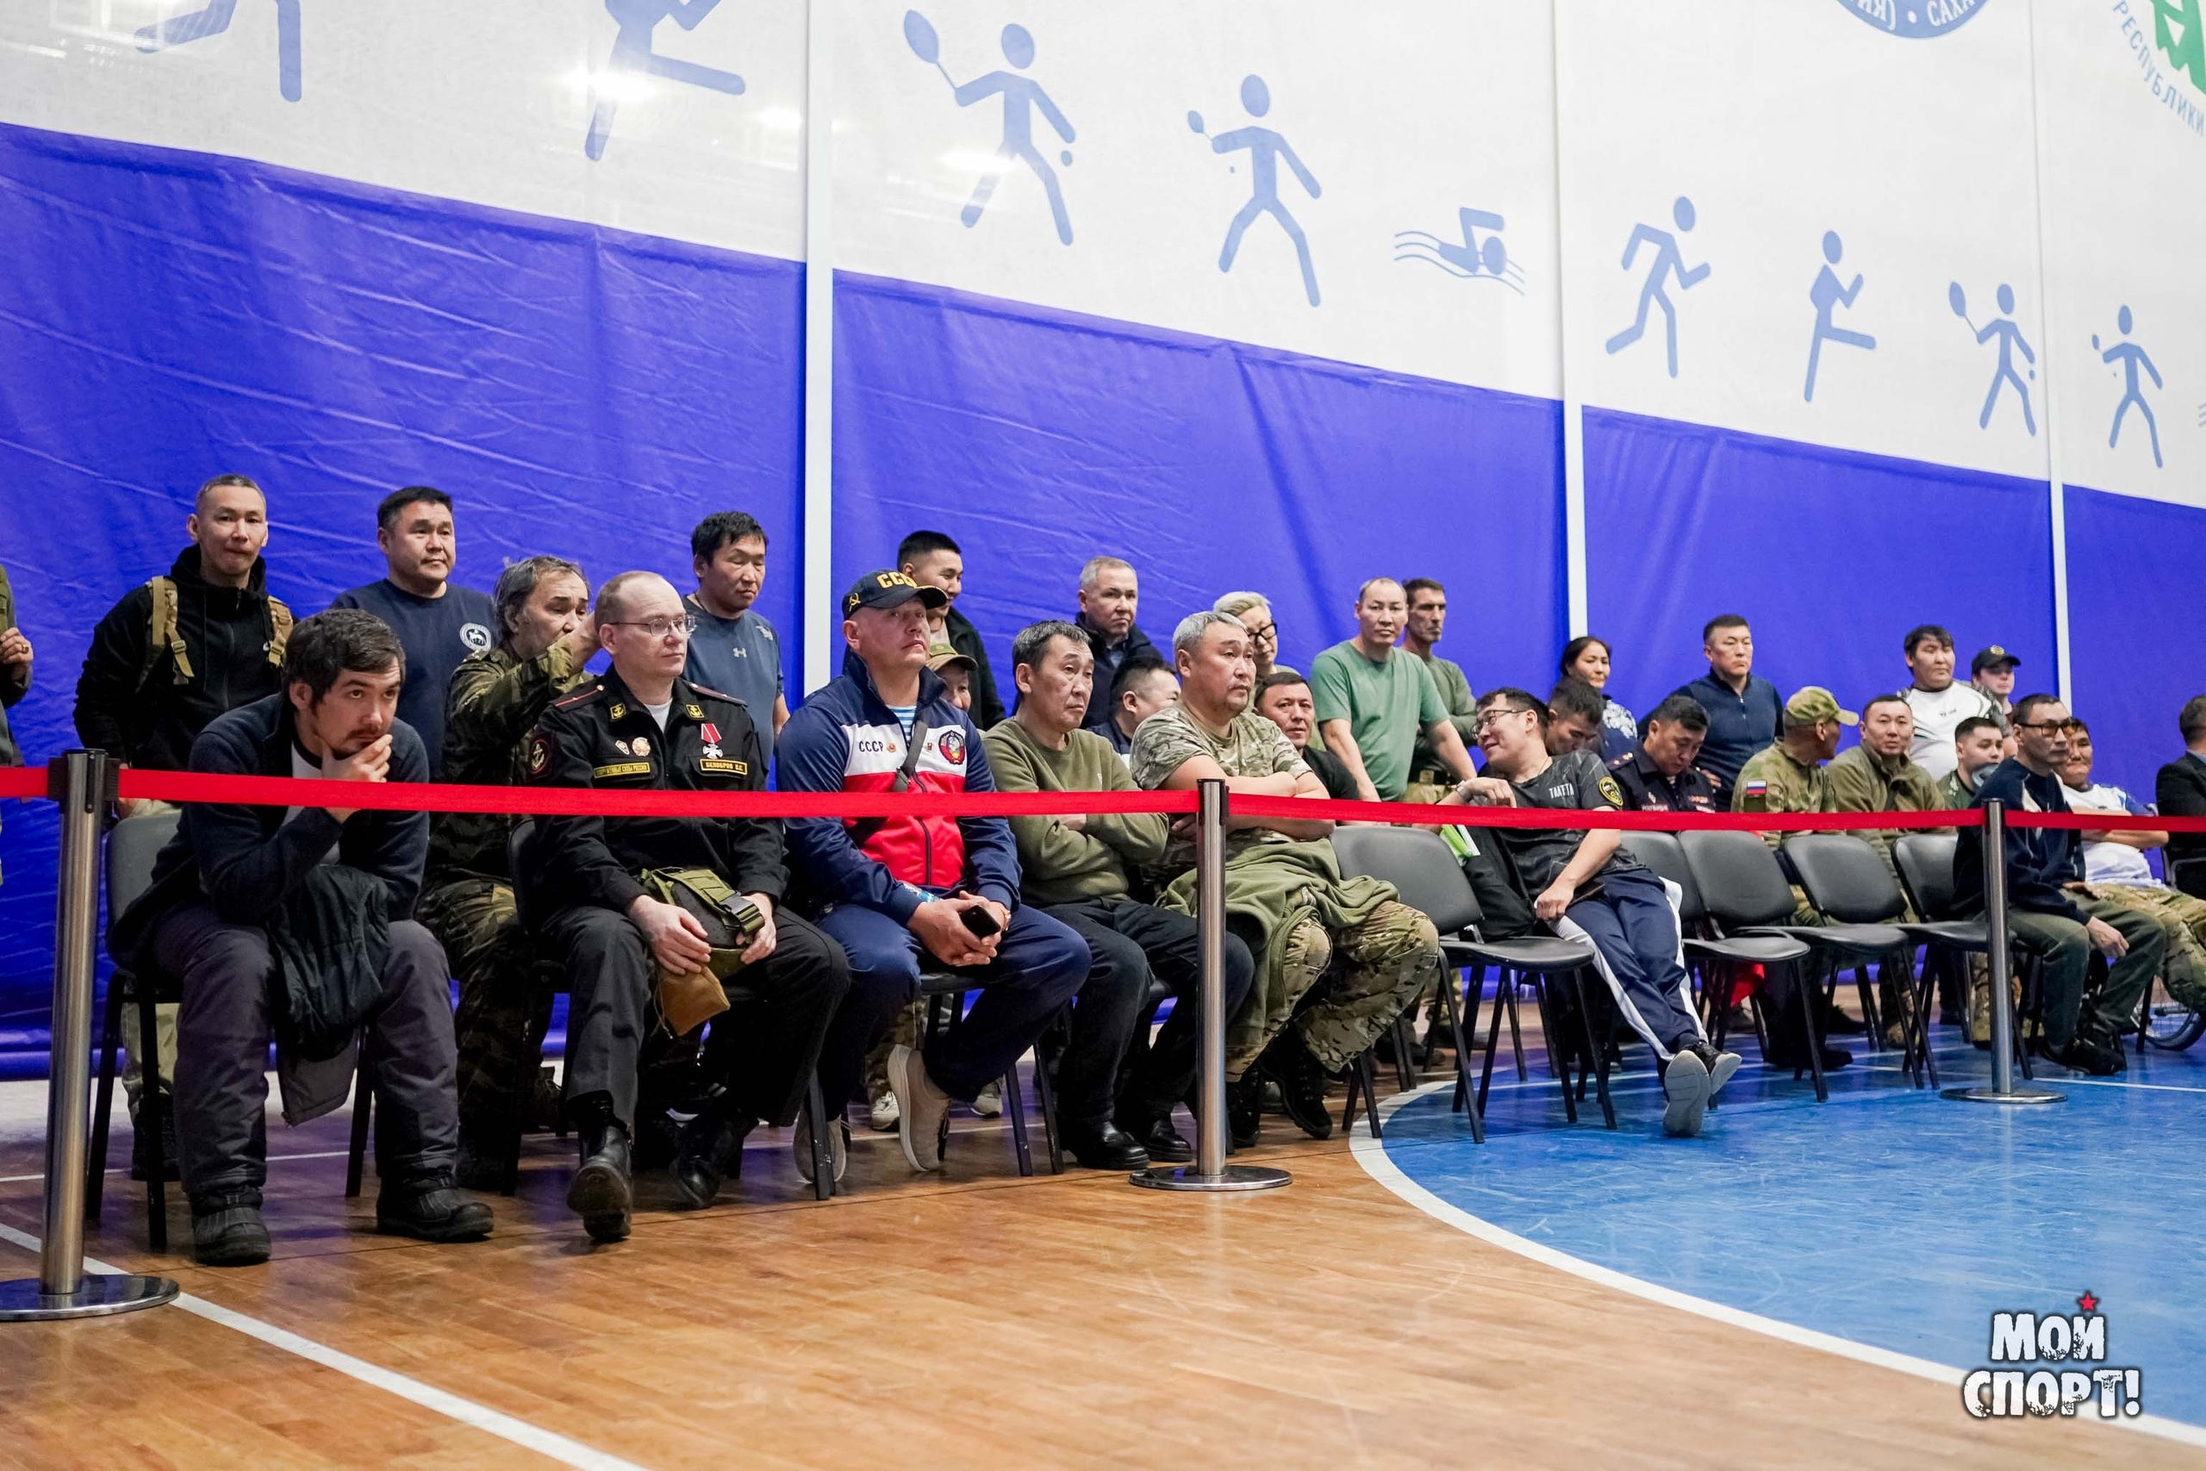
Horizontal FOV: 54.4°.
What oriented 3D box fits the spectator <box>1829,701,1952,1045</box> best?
[{"bbox_3d":[3.172,0.538,8.670,0.570,1.400,0.750,0,-4,-14],"label":"spectator"}]

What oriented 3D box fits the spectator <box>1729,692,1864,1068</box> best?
[{"bbox_3d":[2.595,0.494,8.022,0.720,1.410,0.540,-3,-5,36],"label":"spectator"}]

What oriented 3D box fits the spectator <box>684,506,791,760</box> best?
[{"bbox_3d":[-1.087,0.224,6.235,0.520,1.750,0.330,2,-5,-34],"label":"spectator"}]

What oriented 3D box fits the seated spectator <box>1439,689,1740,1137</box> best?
[{"bbox_3d":[1.363,0.465,6.052,0.760,1.230,0.950,1,-4,-24],"label":"seated spectator"}]

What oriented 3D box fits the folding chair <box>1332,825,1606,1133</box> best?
[{"bbox_3d":[1.014,0.660,5.858,0.520,0.820,0.570,2,-5,-36],"label":"folding chair"}]

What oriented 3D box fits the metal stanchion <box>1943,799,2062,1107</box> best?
[{"bbox_3d":[2.781,0.661,6.669,0.355,0.905,0.355,2,-5,-33],"label":"metal stanchion"}]

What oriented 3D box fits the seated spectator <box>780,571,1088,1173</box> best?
[{"bbox_3d":[-0.448,0.304,4.848,0.640,1.400,0.760,2,-4,-31],"label":"seated spectator"}]

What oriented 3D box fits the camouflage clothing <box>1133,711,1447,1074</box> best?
[{"bbox_3d":[0.481,0.393,5.660,0.600,0.980,0.700,3,-5,-38],"label":"camouflage clothing"}]

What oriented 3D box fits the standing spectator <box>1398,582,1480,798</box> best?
[{"bbox_3d":[1.162,0.313,7.709,0.520,1.750,0.340,2,-4,-28],"label":"standing spectator"}]

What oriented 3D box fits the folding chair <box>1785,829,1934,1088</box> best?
[{"bbox_3d":[2.543,0.727,6.985,0.530,0.810,0.570,2,-5,-33],"label":"folding chair"}]

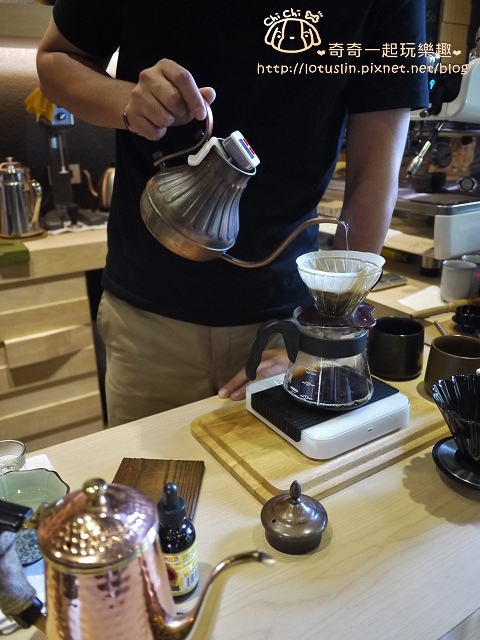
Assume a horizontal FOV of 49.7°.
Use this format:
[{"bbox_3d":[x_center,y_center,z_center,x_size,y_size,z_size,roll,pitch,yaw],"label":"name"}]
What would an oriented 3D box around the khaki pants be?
[{"bbox_3d":[-0.035,0.329,1.019,0.360,0.900,0.250,-5,21,-11],"label":"khaki pants"}]

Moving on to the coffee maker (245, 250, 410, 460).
[{"bbox_3d":[0.101,0.028,0.622,0.178,0.200,0.162,-14,24,-31],"label":"coffee maker"}]

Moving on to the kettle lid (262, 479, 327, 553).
[{"bbox_3d":[0.051,0.174,0.479,0.062,0.061,0.062,-1,21,0],"label":"kettle lid"}]

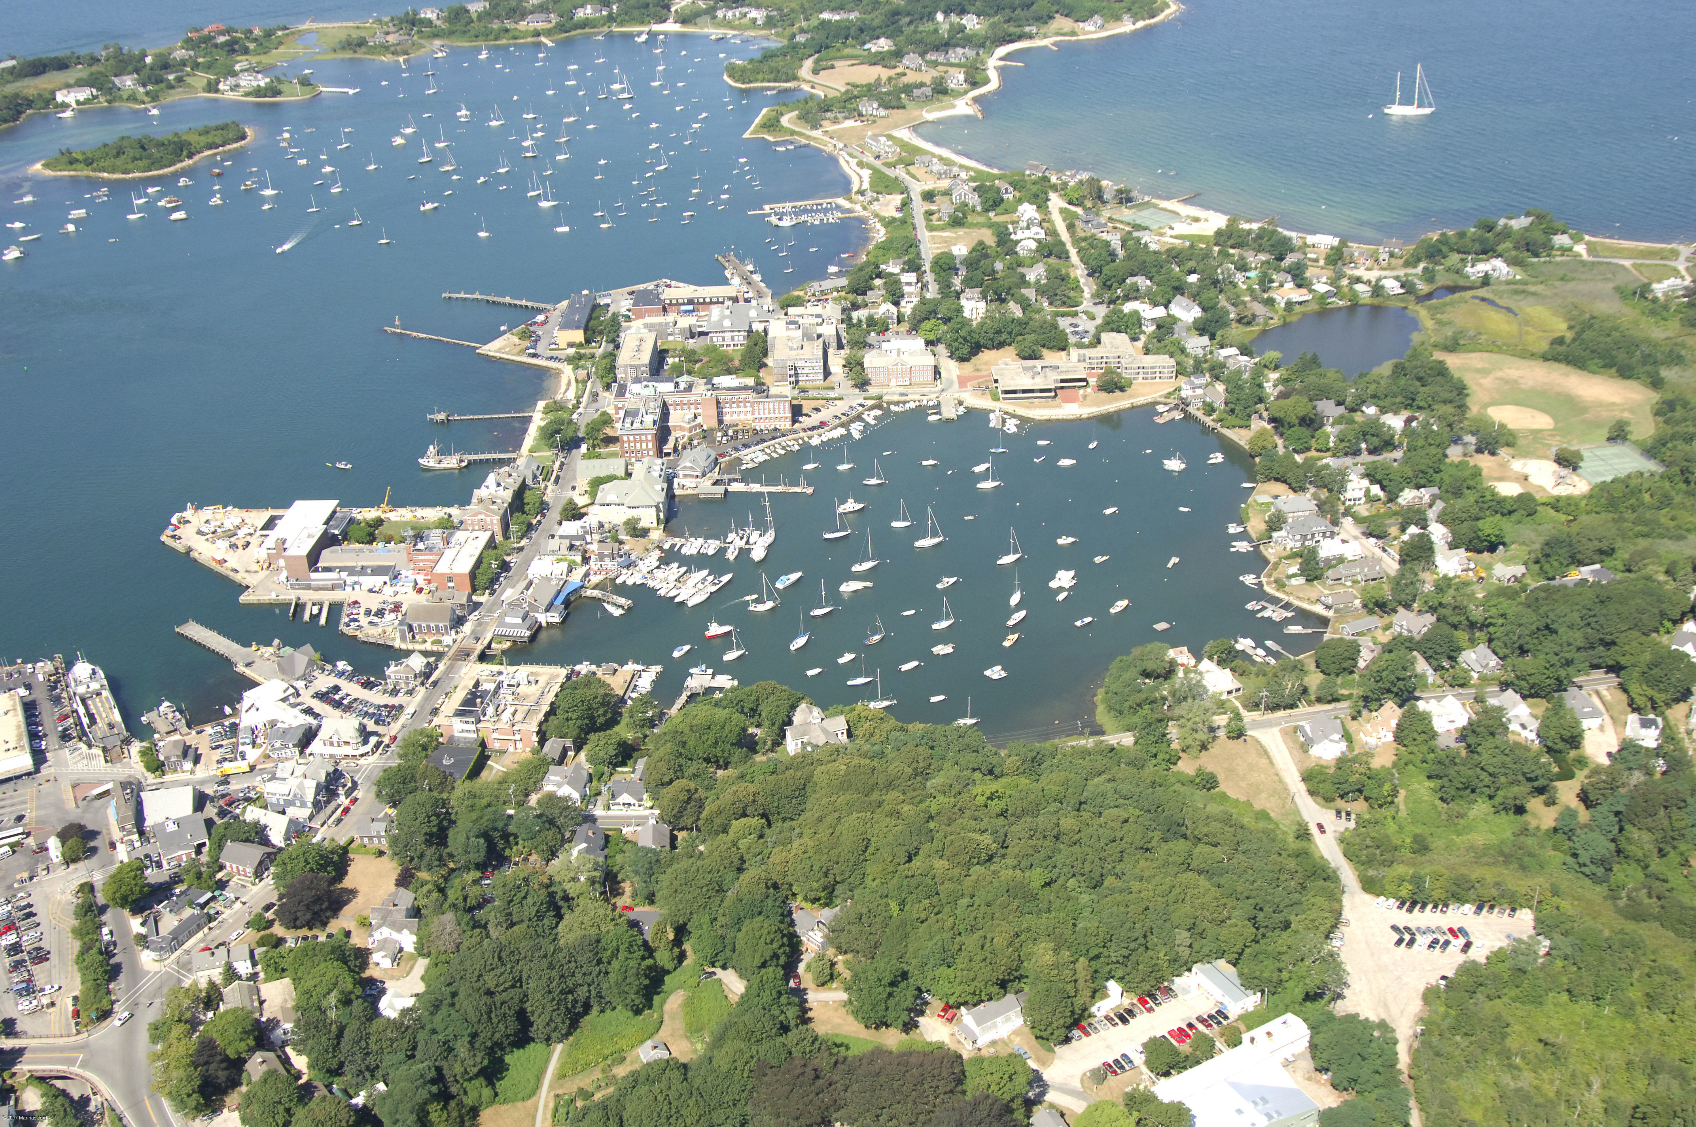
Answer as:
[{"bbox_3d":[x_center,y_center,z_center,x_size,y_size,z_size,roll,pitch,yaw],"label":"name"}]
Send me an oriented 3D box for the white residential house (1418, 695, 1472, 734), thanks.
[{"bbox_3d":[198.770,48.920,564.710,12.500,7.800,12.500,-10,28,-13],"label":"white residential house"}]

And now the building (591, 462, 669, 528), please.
[{"bbox_3d":[-97.100,-33.460,769.050,27.690,17.110,49.130,-2,27,1],"label":"building"}]

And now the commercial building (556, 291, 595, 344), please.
[{"bbox_3d":[-159.550,-143.960,1003.670,14.720,10.220,67.780,-3,27,-1],"label":"commercial building"}]

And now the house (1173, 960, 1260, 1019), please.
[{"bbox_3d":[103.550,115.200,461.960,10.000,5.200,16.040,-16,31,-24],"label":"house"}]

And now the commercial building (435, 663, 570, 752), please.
[{"bbox_3d":[-123.490,50.630,608.200,36.260,12.350,41.640,1,27,7],"label":"commercial building"}]

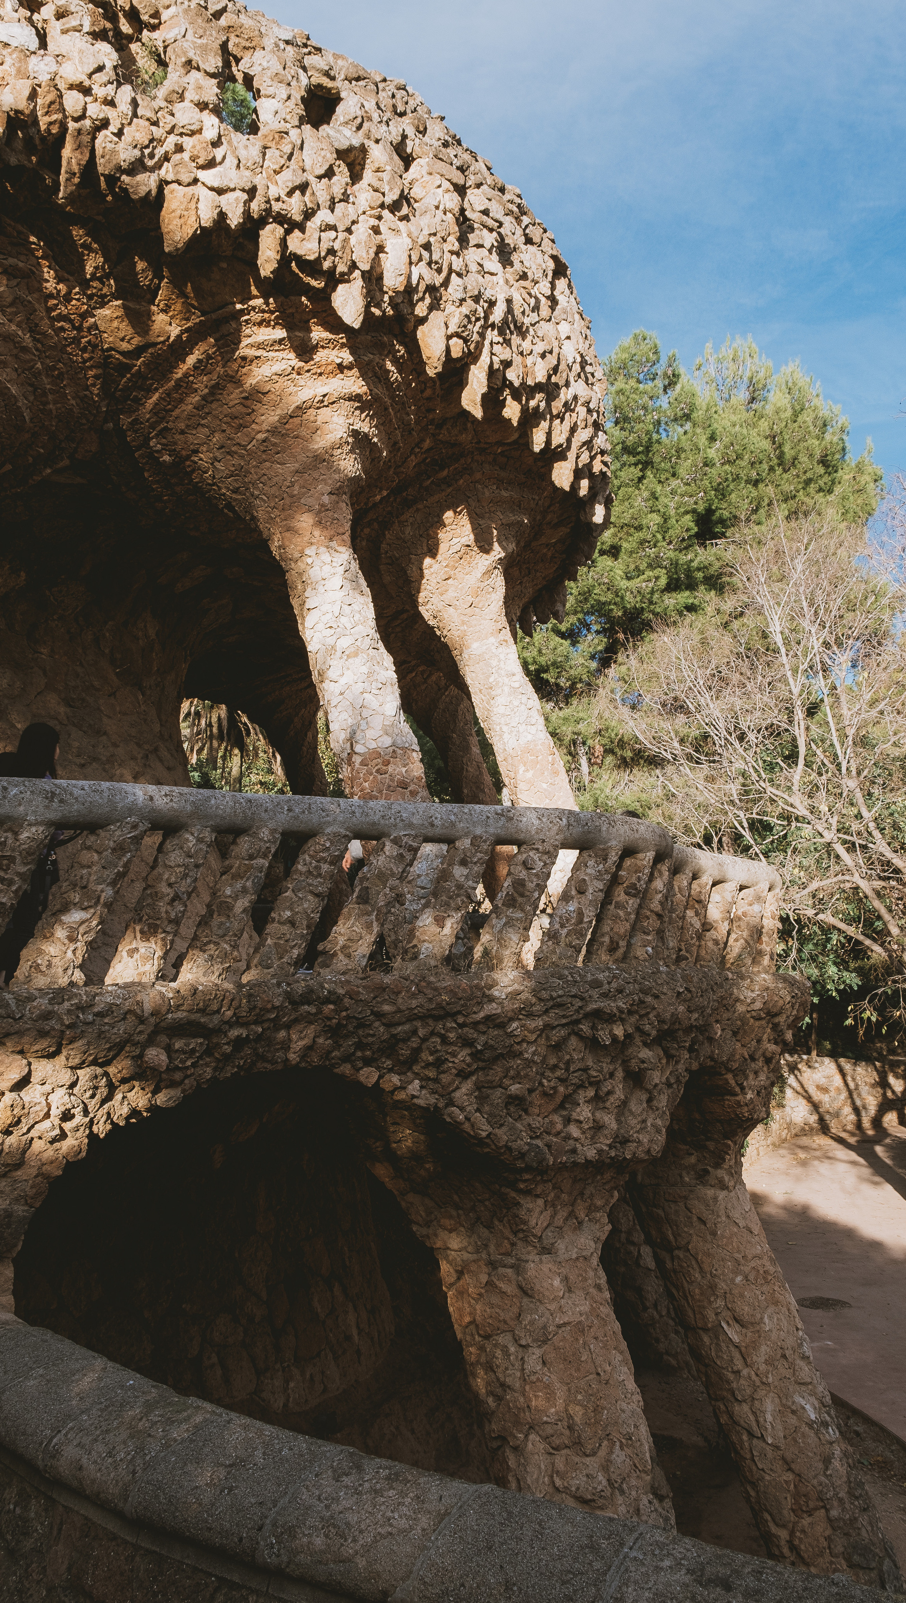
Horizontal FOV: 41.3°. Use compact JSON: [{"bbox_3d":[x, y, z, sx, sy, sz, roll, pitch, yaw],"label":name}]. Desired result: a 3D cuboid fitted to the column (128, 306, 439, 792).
[{"bbox_3d":[-1.200,-1.200,8.700,2.200,4.500,2.000,2,-8,-18],"label":"column"}]

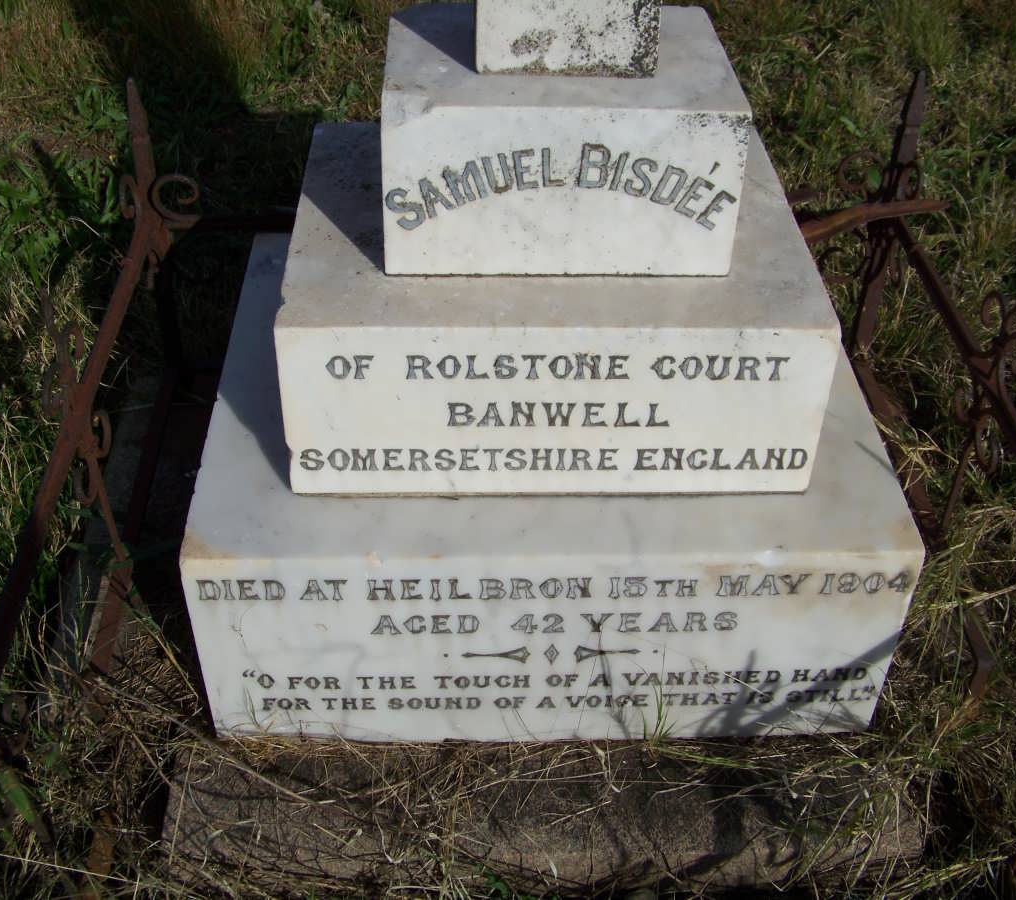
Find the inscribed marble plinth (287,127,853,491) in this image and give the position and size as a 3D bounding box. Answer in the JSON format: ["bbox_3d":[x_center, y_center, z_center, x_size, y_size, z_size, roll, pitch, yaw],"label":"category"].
[{"bbox_3d":[0.039,-0.178,1.423,0.541,0.207,0.447,0,40,-3],"label":"inscribed marble plinth"}]

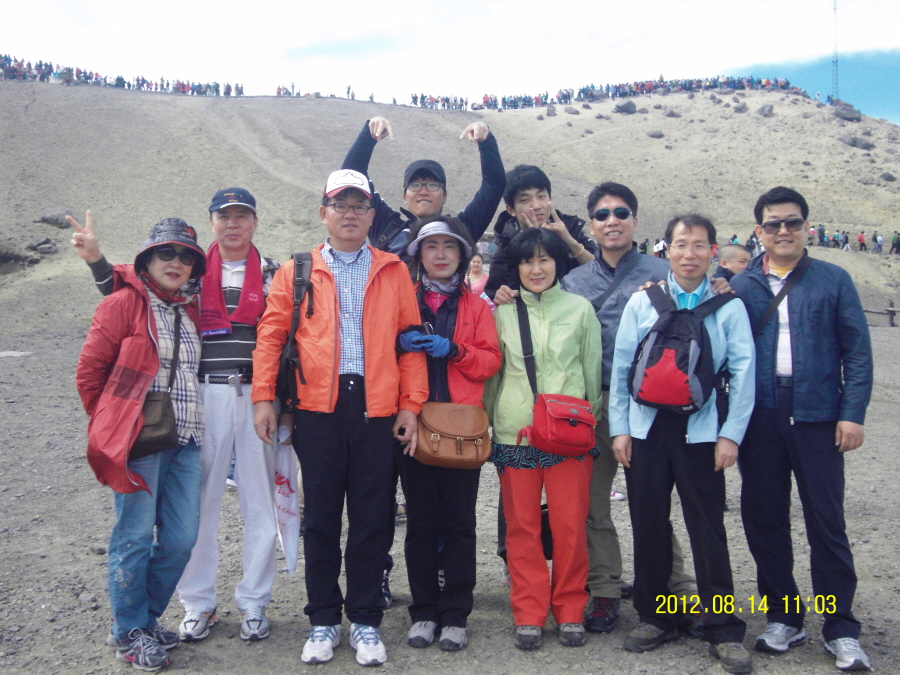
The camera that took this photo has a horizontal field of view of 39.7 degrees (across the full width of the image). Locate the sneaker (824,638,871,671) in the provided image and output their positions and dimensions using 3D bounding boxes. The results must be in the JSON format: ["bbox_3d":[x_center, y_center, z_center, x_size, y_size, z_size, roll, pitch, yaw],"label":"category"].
[{"bbox_3d":[1.446,1.113,4.540,0.112,0.115,0.295,-1,4,-1],"label":"sneaker"}]

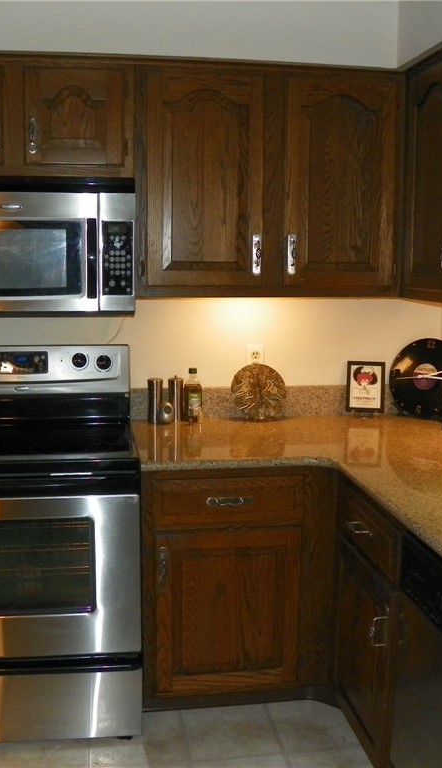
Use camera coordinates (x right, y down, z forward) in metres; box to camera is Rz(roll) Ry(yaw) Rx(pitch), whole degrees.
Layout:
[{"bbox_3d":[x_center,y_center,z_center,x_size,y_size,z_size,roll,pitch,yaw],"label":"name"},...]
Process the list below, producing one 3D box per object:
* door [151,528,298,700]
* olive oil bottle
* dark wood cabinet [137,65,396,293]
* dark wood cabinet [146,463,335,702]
[{"bbox_3d":[0.021,0.704,2.381,0.452,0.535,0.022,-1,9,-8],"label":"door"},{"bbox_3d":[-0.106,0.043,2.964,0.064,0.207,0.062,-1,9,-9],"label":"olive oil bottle"},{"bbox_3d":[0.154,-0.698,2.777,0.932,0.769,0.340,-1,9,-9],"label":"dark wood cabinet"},{"bbox_3d":[0.021,0.618,2.687,0.610,0.835,0.620,-1,9,-8],"label":"dark wood cabinet"}]

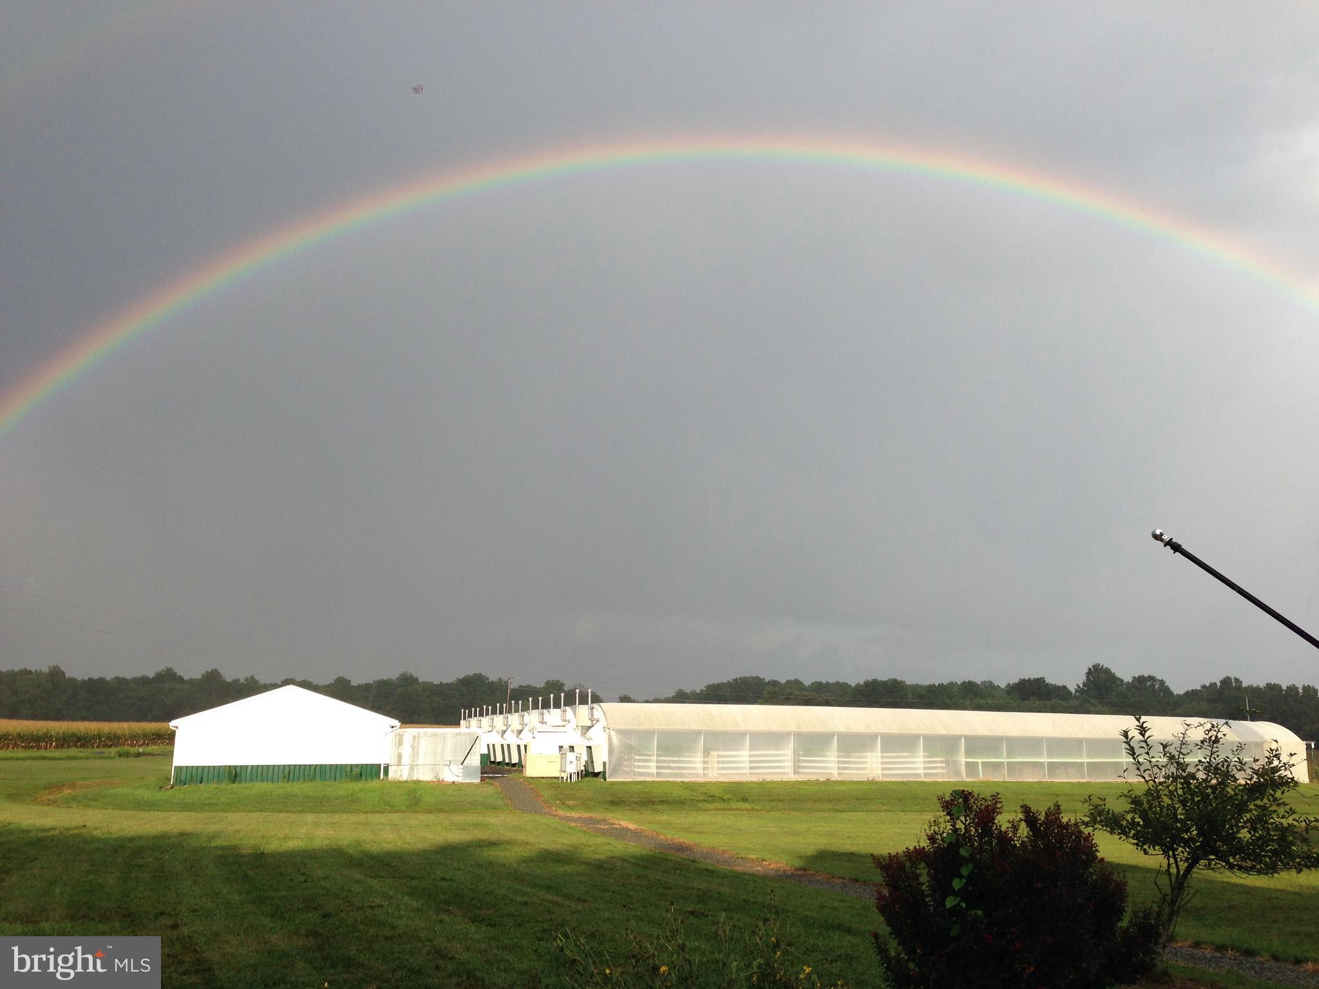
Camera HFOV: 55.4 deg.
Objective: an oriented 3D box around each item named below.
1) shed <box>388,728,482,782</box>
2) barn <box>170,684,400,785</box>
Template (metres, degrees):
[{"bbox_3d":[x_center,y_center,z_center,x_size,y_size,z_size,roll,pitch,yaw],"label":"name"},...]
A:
[{"bbox_3d":[-11.014,12.539,60.472,4.270,2.520,3.200,4,-12,-19],"label":"shed"},{"bbox_3d":[-18.819,11.967,62.468,9.950,4.480,12.500,4,-12,-19],"label":"barn"}]

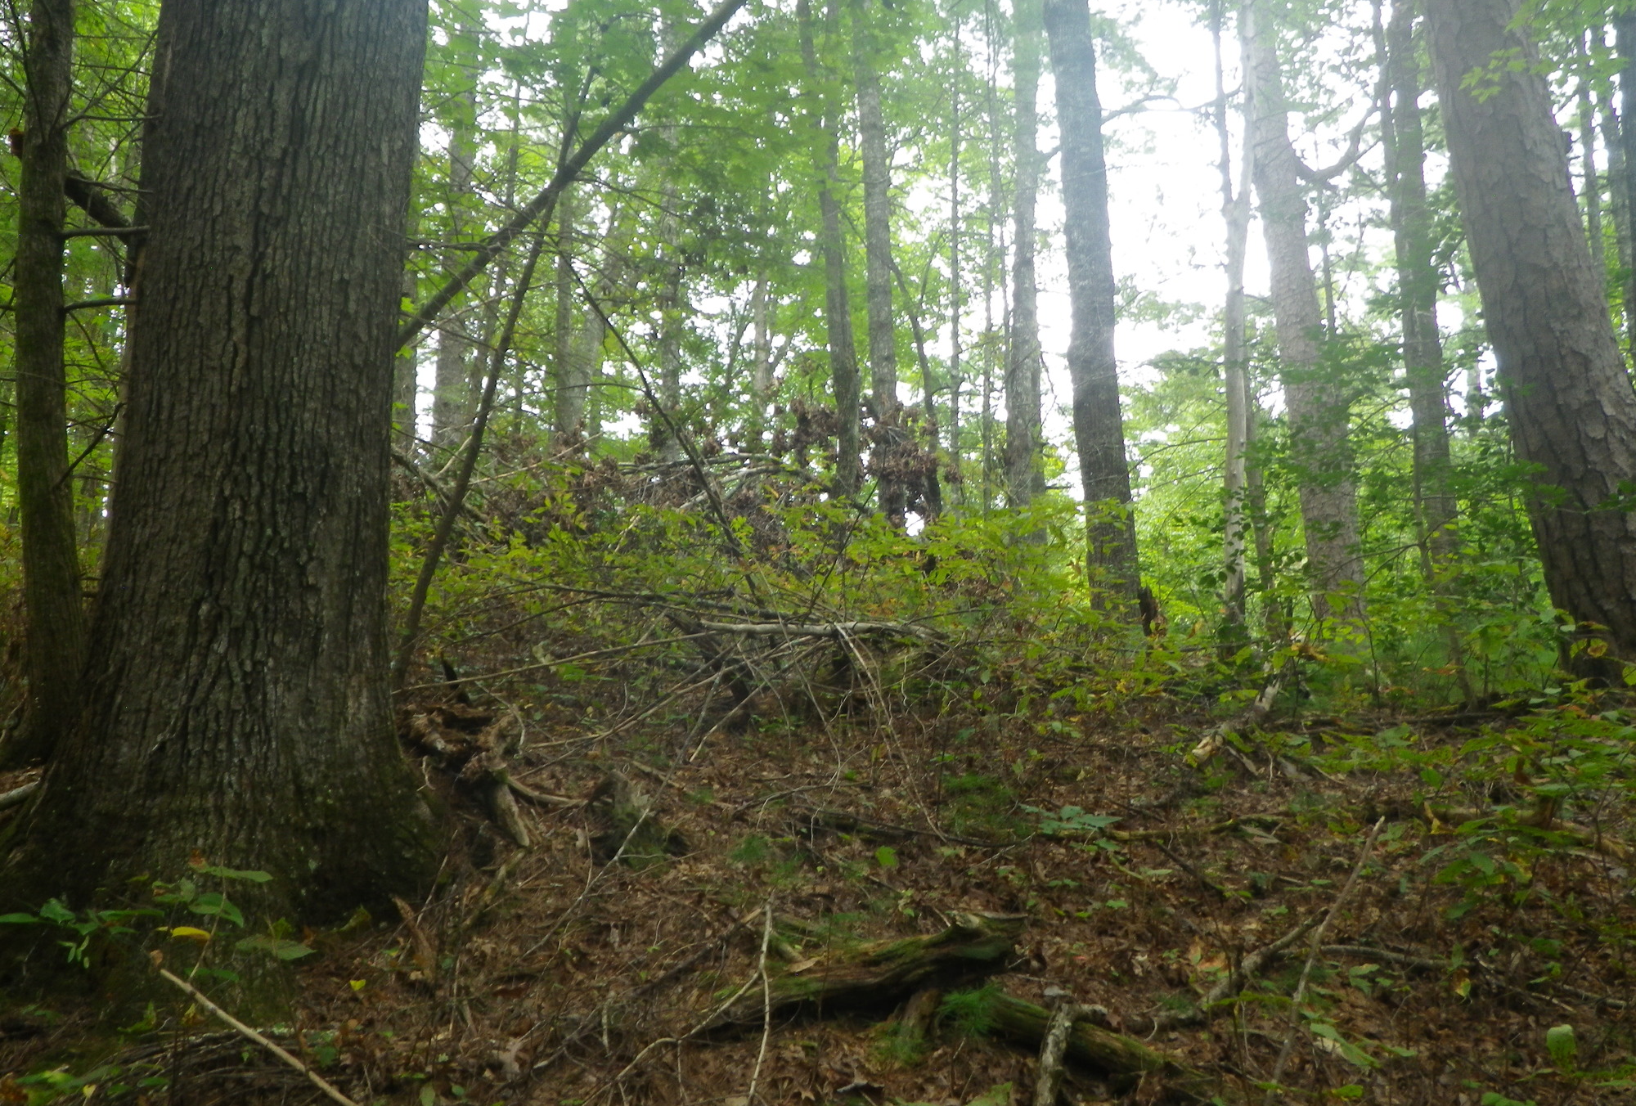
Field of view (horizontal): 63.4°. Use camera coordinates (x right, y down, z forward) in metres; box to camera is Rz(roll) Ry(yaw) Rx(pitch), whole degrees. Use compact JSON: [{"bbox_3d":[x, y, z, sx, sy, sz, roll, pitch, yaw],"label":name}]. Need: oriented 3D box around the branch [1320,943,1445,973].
[{"bbox_3d":[1.669,1.195,3.919,0.339,0.083,0.098,-6,-13,20],"label":"branch"}]

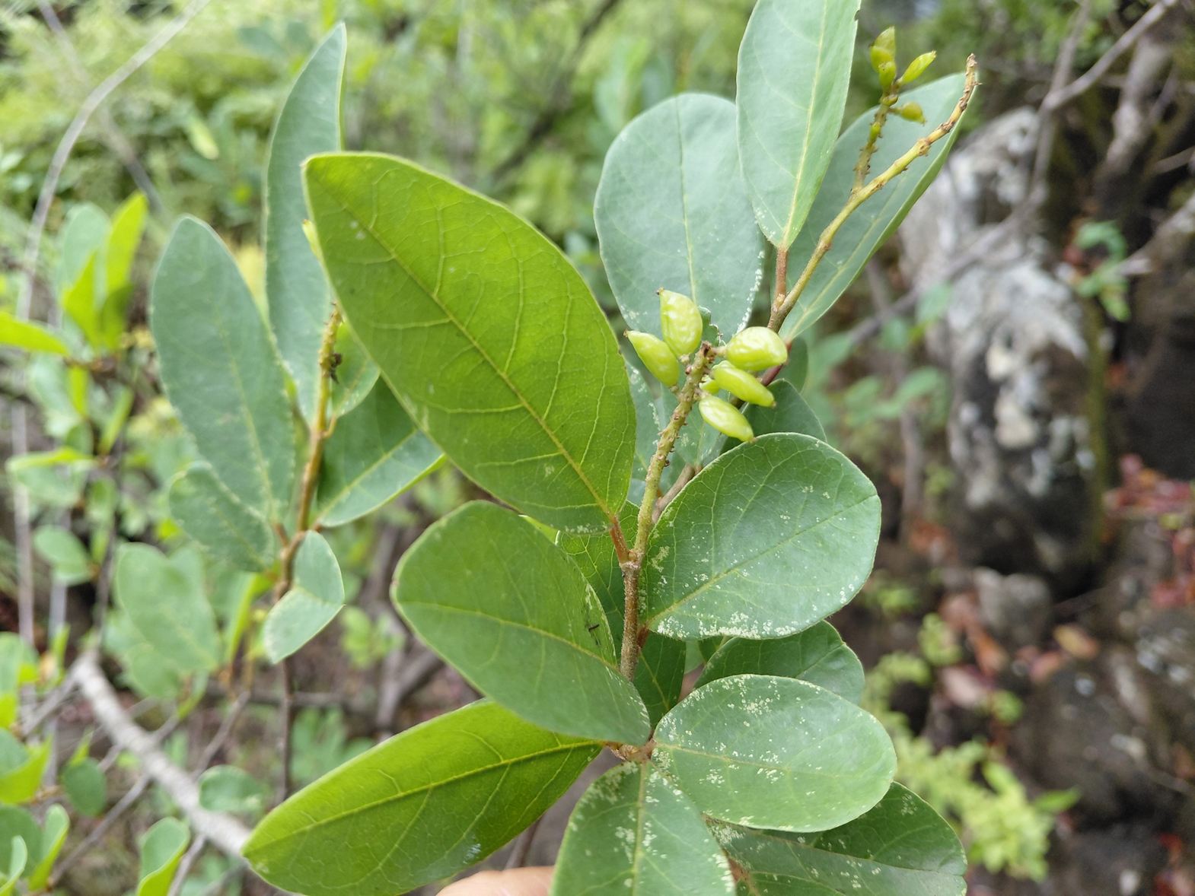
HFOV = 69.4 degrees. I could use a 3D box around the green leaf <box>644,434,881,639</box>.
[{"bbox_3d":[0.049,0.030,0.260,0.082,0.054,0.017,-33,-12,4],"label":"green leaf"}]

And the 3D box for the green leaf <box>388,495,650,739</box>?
[{"bbox_3d":[-0.020,0.051,0.252,0.087,0.051,0.020,34,-17,-10],"label":"green leaf"}]

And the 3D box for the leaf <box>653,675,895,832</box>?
[{"bbox_3d":[0.052,0.090,0.255,0.070,0.051,0.015,3,-20,4],"label":"leaf"}]

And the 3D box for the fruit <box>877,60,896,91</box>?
[{"bbox_3d":[0.102,-0.131,0.303,0.007,0.011,0.007,6,9,0],"label":"fruit"}]

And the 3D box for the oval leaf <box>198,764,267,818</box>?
[{"bbox_3d":[-0.229,0.214,0.540,0.043,0.014,0.034,0,63,0],"label":"oval leaf"}]

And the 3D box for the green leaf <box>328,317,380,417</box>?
[{"bbox_3d":[-0.099,-0.036,0.368,0.028,0.050,0.012,26,-6,12],"label":"green leaf"}]

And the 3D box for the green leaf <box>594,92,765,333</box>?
[{"bbox_3d":[0.029,-0.079,0.301,0.060,0.097,0.014,-4,-9,5],"label":"green leaf"}]

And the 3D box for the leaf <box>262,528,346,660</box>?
[{"bbox_3d":[-0.120,0.061,0.355,0.053,0.022,0.042,-45,40,-18],"label":"leaf"}]

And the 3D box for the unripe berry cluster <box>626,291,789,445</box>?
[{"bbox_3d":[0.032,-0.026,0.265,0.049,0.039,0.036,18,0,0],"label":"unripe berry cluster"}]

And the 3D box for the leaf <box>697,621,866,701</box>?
[{"bbox_3d":[0.055,0.082,0.285,0.068,0.013,0.046,-37,66,-19],"label":"leaf"}]

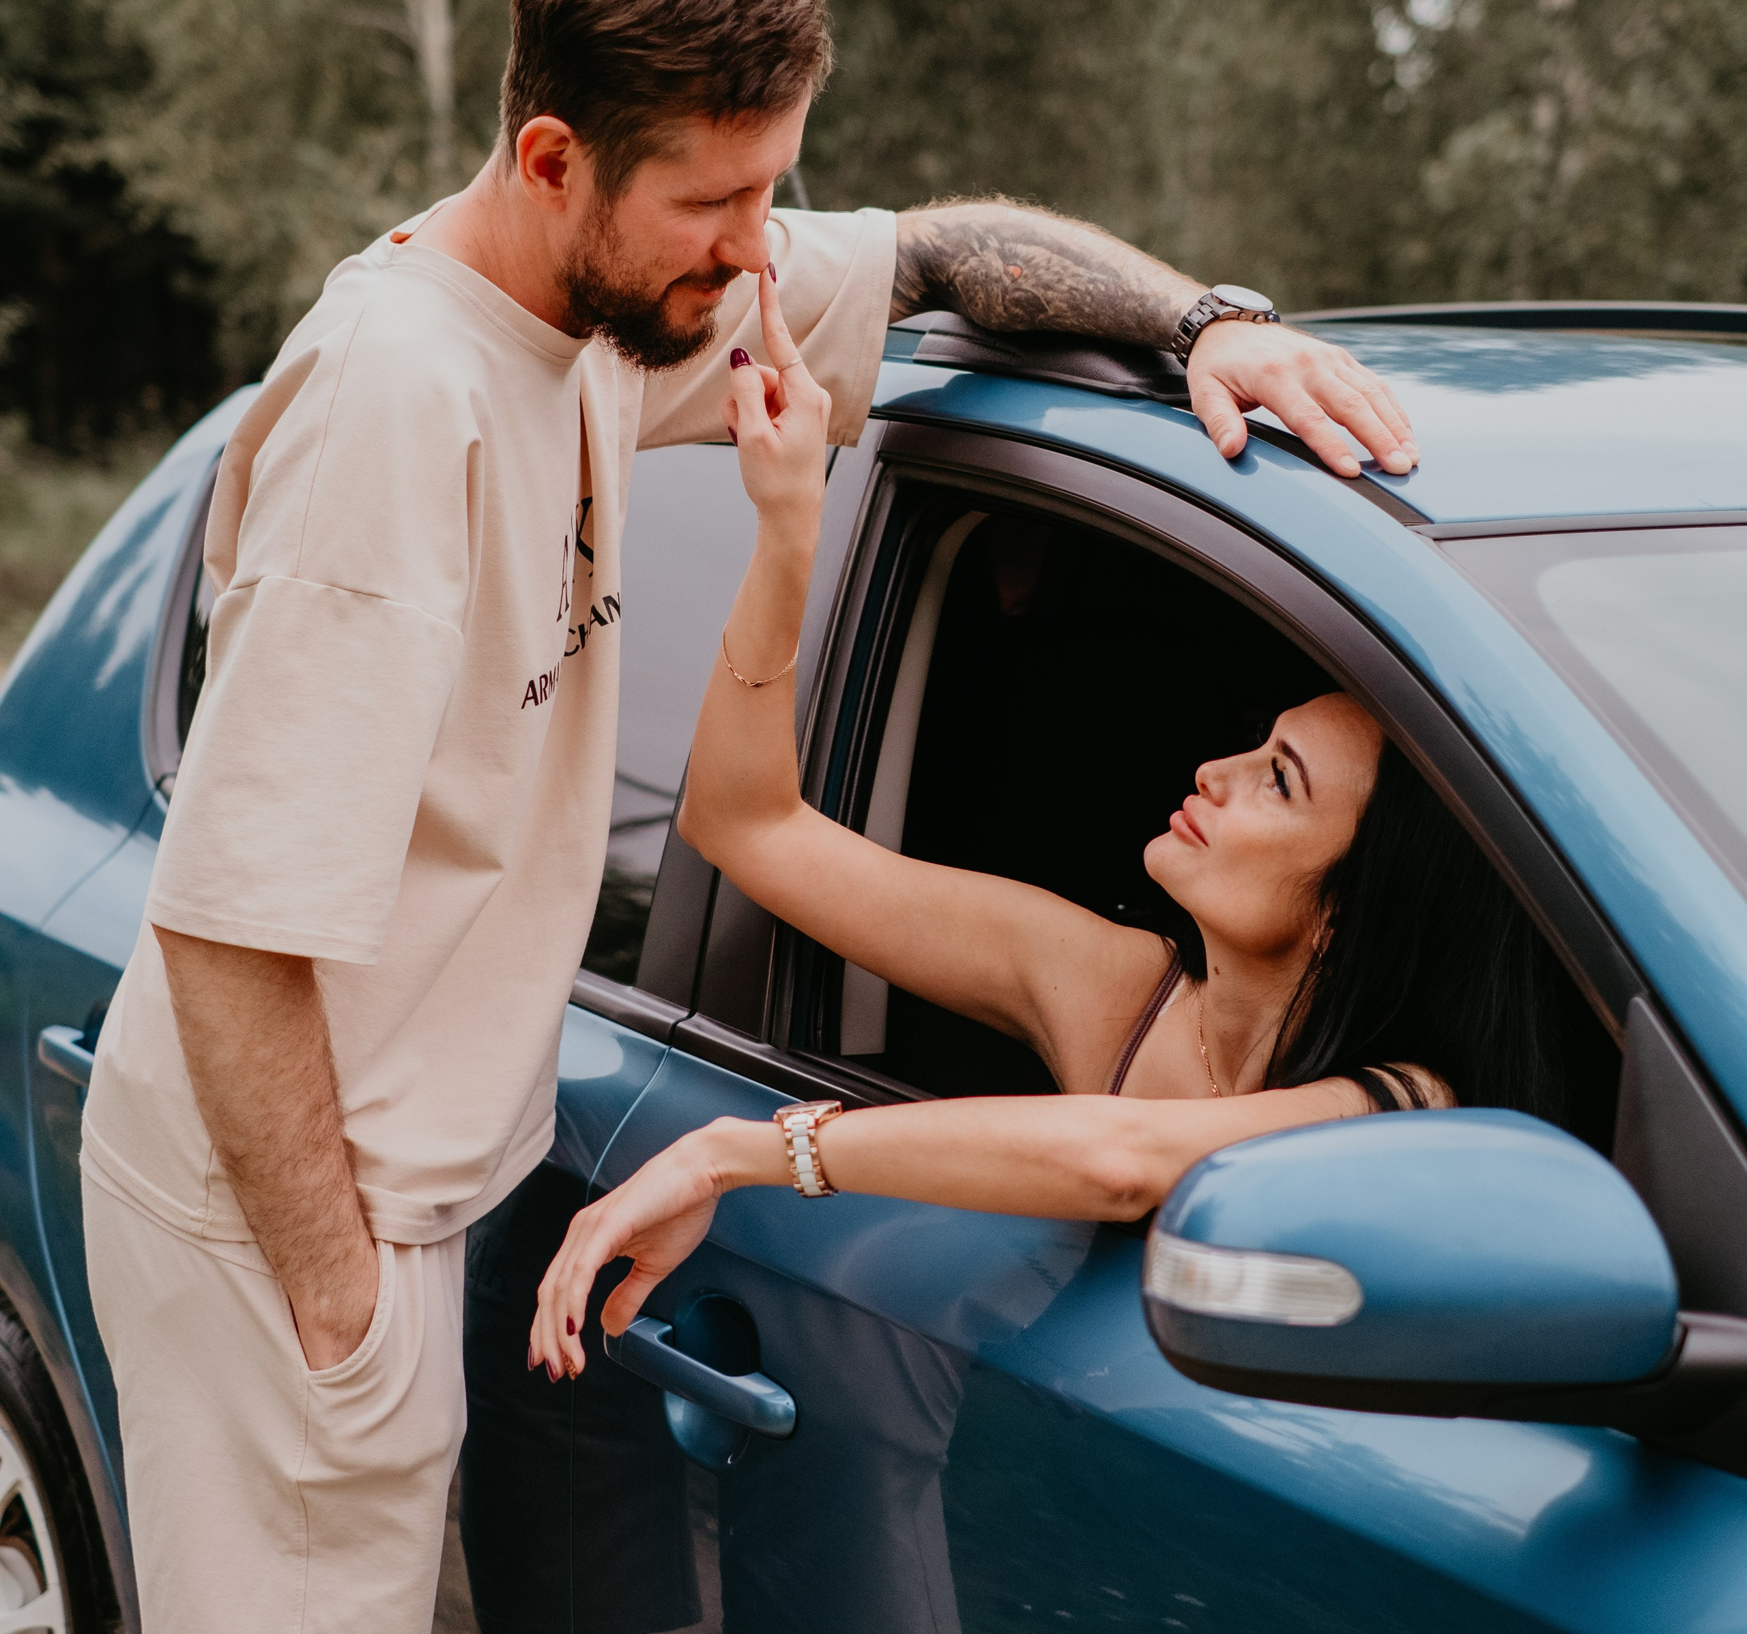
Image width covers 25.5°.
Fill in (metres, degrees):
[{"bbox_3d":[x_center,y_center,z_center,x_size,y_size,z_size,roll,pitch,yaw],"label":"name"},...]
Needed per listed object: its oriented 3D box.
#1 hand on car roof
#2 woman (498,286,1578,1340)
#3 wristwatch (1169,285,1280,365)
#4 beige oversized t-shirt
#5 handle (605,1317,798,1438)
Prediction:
[{"bbox_3d":[0.258,-0.257,2.335,0.110,0.070,0.175,-6,32,-34],"label":"hand on car roof"},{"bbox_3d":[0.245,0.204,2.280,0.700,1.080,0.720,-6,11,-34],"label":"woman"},{"bbox_3d":[0.220,-0.300,2.400,0.068,0.056,0.044,5,25,-37],"label":"wristwatch"},{"bbox_3d":[-0.242,-0.060,2.446,0.490,0.650,0.550,6,9,3],"label":"beige oversized t-shirt"},{"bbox_3d":[-0.103,0.342,2.394,0.047,0.040,0.200,-6,11,-34],"label":"handle"}]

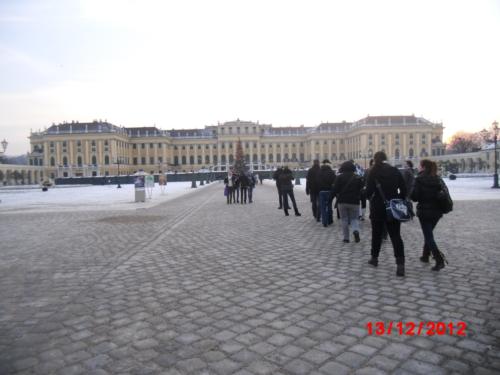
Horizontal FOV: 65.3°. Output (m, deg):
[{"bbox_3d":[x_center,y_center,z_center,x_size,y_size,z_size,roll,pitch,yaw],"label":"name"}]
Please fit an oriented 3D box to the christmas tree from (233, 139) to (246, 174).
[{"bbox_3d":[-3.846,-11.081,150.000,5.600,15.600,5.600,-1,2,0],"label":"christmas tree"}]

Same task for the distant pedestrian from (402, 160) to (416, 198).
[{"bbox_3d":[4.596,0.085,11.278,0.500,1.700,0.360,-3,3,-33],"label":"distant pedestrian"}]

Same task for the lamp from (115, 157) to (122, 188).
[{"bbox_3d":[-14.829,-1.814,43.919,0.800,3.700,0.650,-2,2,0],"label":"lamp"}]

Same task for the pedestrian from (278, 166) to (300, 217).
[{"bbox_3d":[1.377,0.129,13.600,0.680,1.720,0.450,-1,2,6],"label":"pedestrian"}]

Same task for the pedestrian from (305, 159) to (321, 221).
[{"bbox_3d":[1.890,0.096,11.664,0.500,1.790,0.360,-2,2,-3],"label":"pedestrian"}]

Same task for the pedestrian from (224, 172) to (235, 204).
[{"bbox_3d":[-0.967,-0.002,18.223,0.480,1.570,0.340,-2,2,0],"label":"pedestrian"}]

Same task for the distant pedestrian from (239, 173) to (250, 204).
[{"bbox_3d":[-0.276,-0.026,18.006,0.520,1.600,0.360,-2,2,0],"label":"distant pedestrian"}]

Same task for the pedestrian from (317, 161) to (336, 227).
[{"bbox_3d":[2.065,0.150,10.567,0.520,1.770,0.360,-2,2,-3],"label":"pedestrian"}]

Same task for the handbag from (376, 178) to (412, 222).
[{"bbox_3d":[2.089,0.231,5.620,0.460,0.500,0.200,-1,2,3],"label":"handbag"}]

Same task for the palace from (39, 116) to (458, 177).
[{"bbox_3d":[-5.815,-18.406,194.000,180.000,27.500,50.000,-1,2,1],"label":"palace"}]

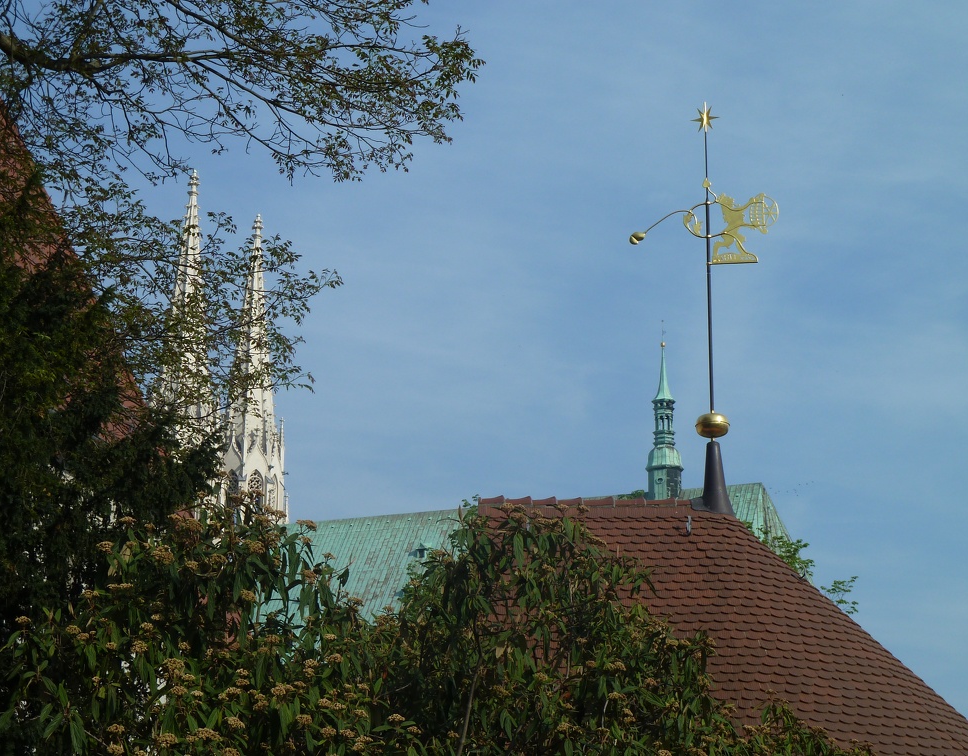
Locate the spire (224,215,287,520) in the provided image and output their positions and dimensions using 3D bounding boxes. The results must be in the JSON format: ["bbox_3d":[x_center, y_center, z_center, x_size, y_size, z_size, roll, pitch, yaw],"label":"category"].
[{"bbox_3d":[-25.556,-0.309,251.194,8.000,37.400,8.000,-6,-17,22],"label":"spire"}]

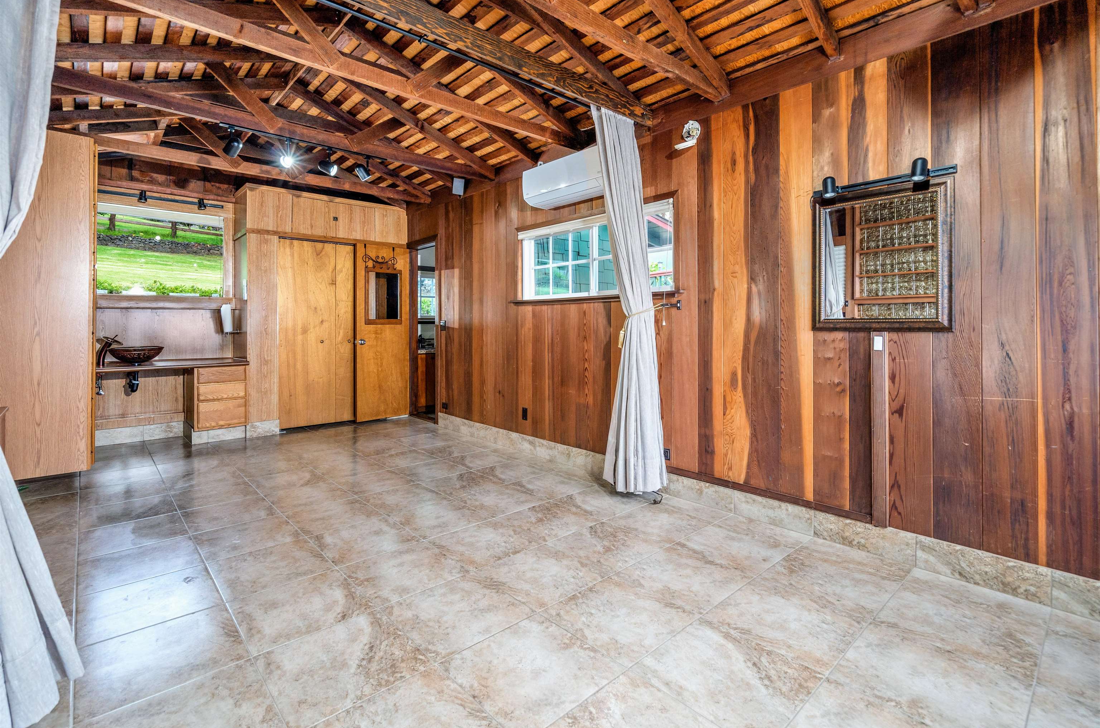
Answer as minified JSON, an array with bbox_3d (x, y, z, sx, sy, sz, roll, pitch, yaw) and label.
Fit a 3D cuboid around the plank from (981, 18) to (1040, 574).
[{"bbox_3d":[1.963,-0.335,2.093,0.025,2.289,0.171,-1,1,-42],"label":"plank"}]

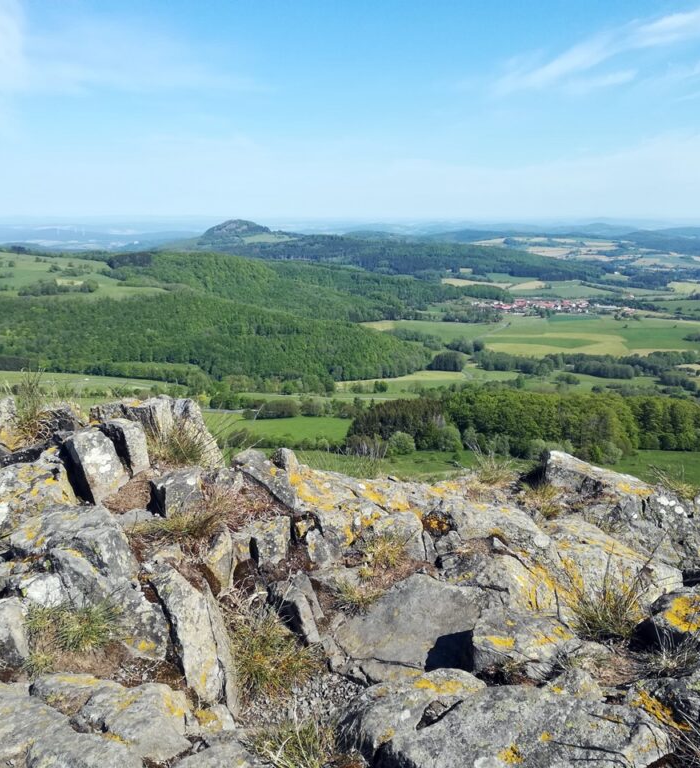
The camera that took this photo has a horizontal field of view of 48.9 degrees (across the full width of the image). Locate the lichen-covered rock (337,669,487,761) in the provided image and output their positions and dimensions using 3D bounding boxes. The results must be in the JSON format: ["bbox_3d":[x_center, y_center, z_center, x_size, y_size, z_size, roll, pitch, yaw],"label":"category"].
[{"bbox_3d":[0.164,0.937,2.200,0.480,0.163,0.270,0,12,0],"label":"lichen-covered rock"}]

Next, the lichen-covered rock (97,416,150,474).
[{"bbox_3d":[-1.252,0.345,4.250,0.220,0.300,0.220,-8,15,-34],"label":"lichen-covered rock"}]

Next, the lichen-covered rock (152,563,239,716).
[{"bbox_3d":[-0.516,0.824,2.550,0.240,0.377,0.330,-6,14,-24],"label":"lichen-covered rock"}]

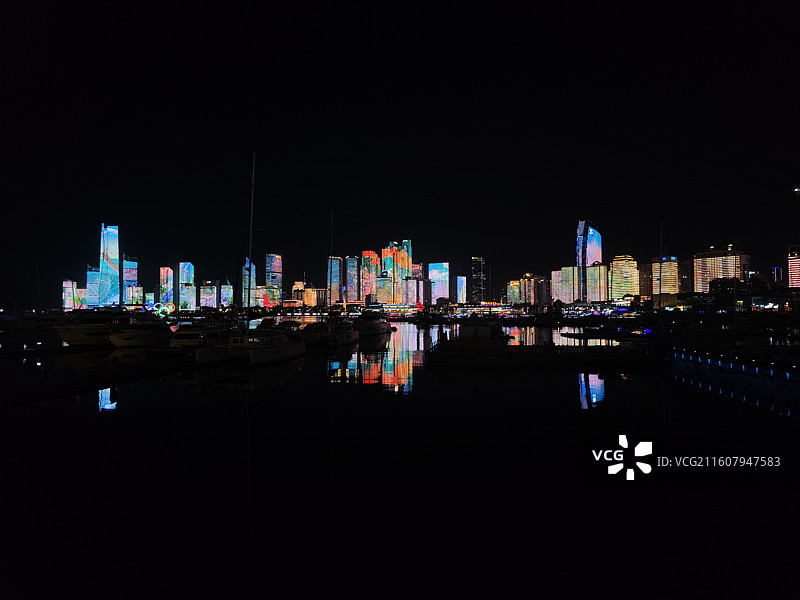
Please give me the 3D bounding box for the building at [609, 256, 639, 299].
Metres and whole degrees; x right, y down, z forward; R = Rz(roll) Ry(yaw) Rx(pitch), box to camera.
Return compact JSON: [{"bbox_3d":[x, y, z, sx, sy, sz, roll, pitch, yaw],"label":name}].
[{"bbox_3d":[471.357,-34.118,1118.151,54.000,119.368,38.000,-1,-2,15],"label":"building"}]

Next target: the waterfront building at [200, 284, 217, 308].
[{"bbox_3d":[-650.200,-6.800,1800.000,48.000,98.200,36.000,0,-2,-16],"label":"waterfront building"}]

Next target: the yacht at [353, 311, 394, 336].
[{"bbox_3d":[-6.299,5.483,124.000,4.900,5.900,16.000,-1,-2,14],"label":"yacht"}]

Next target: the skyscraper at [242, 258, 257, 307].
[{"bbox_3d":[-523.800,-51.300,1850.000,40.000,189.700,38.000,0,-2,-13],"label":"skyscraper"}]

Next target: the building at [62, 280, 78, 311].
[{"bbox_3d":[-1301.900,-12.800,2100.000,42.000,128.400,36.000,1,-2,-23],"label":"building"}]

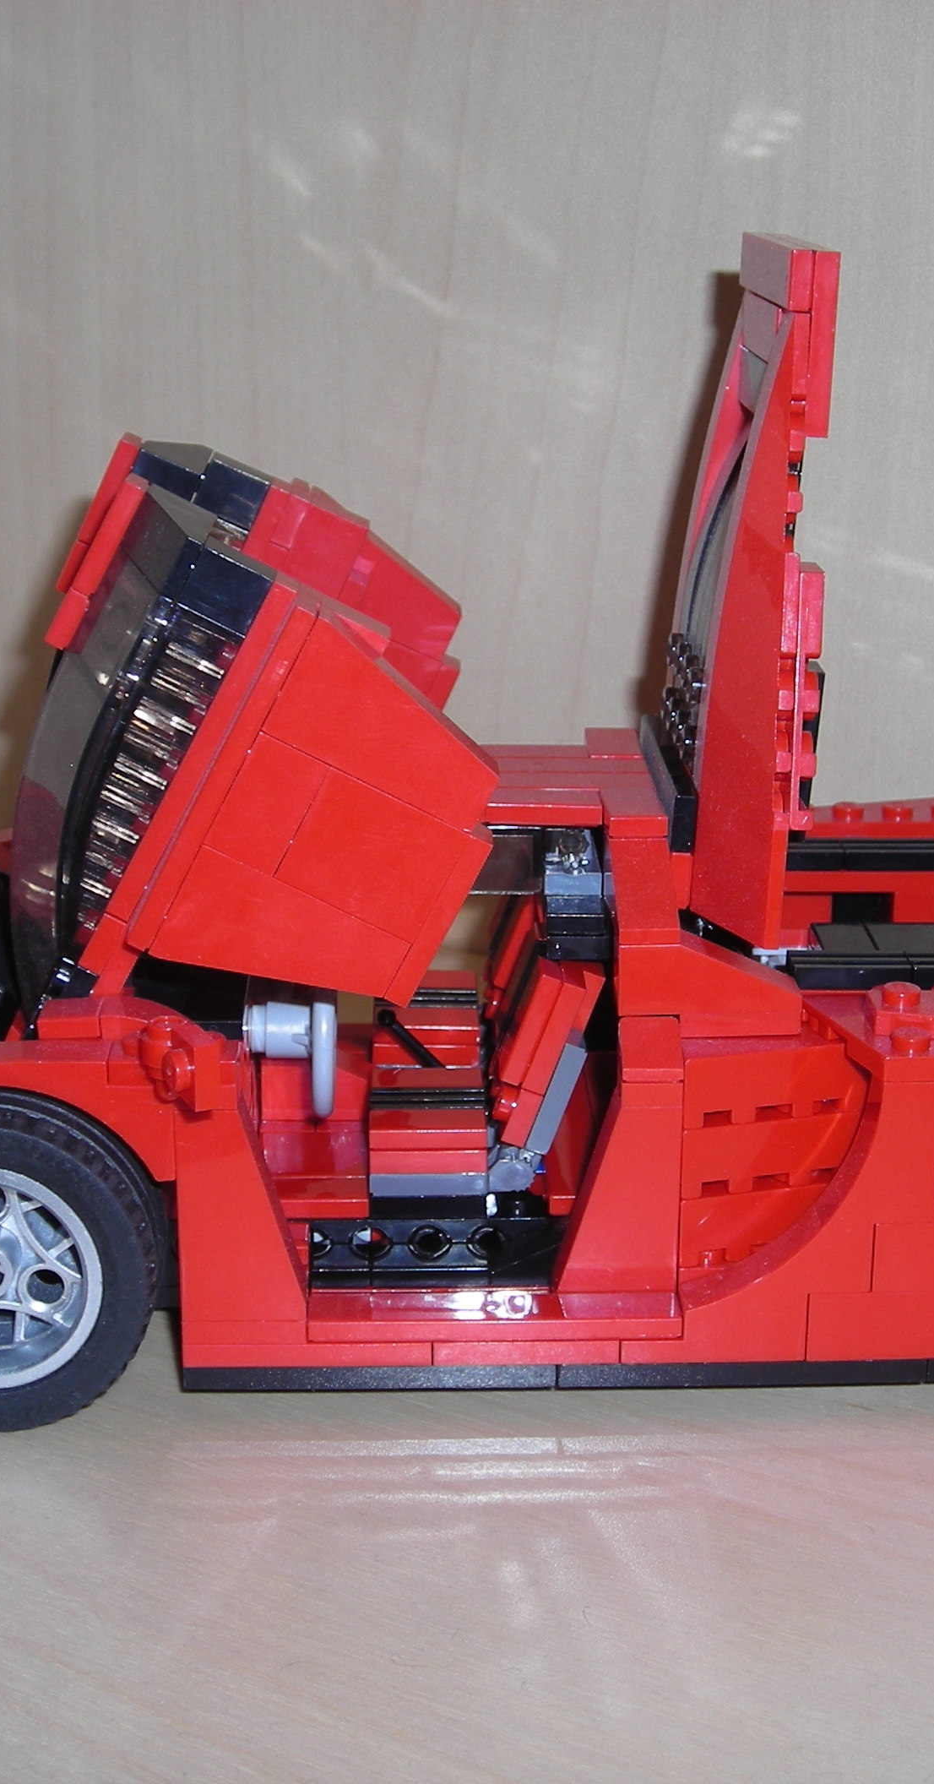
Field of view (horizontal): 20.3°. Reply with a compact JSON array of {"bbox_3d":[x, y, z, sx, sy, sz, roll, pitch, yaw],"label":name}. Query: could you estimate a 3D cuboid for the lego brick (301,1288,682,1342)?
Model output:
[{"bbox_3d":[0.004,0.055,0.338,0.048,0.003,0.008,0,16,-1],"label":"lego brick"}]

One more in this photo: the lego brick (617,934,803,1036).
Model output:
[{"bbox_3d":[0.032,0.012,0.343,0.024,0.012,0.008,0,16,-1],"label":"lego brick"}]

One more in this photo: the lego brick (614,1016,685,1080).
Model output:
[{"bbox_3d":[0.024,0.021,0.337,0.008,0.006,0.008,0,16,-1],"label":"lego brick"}]

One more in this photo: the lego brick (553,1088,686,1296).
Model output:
[{"bbox_3d":[0.020,0.038,0.342,0.016,0.029,0.008,0,16,-1],"label":"lego brick"}]

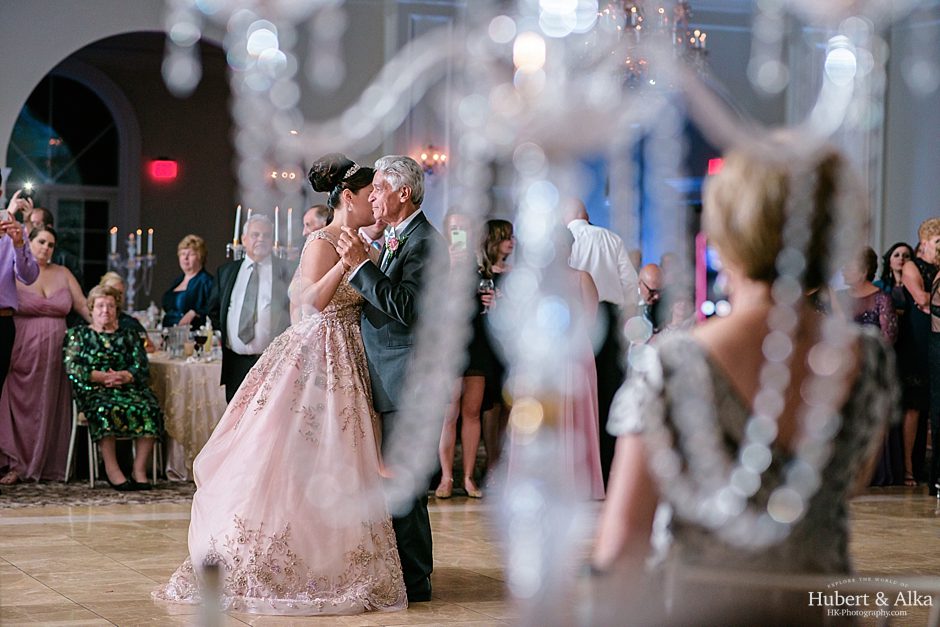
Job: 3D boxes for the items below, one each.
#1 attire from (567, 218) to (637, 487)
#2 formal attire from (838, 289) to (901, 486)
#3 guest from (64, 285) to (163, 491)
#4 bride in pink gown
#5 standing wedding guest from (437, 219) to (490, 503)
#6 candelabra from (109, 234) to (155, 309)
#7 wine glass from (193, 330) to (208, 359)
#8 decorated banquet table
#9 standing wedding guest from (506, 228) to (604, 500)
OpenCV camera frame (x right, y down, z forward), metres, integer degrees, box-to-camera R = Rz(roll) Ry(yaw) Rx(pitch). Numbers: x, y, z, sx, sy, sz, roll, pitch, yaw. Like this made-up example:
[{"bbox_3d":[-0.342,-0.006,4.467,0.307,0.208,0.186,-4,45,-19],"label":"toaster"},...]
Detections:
[{"bbox_3d":[0.827,0.183,13.950,0.500,1.790,0.360,1,1,-18],"label":"attire"},{"bbox_3d":[2.585,0.462,14.400,0.480,1.280,0.360,2,1,30],"label":"formal attire"},{"bbox_3d":[-2.152,0.429,13.400,0.580,1.210,0.780,1,1,-16],"label":"guest"},{"bbox_3d":[-0.747,0.272,8.800,0.960,1.730,0.800,1,1,-2],"label":"bride in pink gown"},{"bbox_3d":[-0.044,0.232,13.100,0.440,1.690,0.360,1,1,5],"label":"standing wedding guest"},{"bbox_3d":[-3.325,-0.310,21.800,0.450,0.880,0.450,1,1,0],"label":"candelabra"},{"bbox_3d":[-1.685,0.196,13.900,0.086,0.195,0.086,1,1,0],"label":"wine glass"},{"bbox_3d":[-1.382,0.657,14.300,1.520,0.750,1.520,1,1,0],"label":"decorated banquet table"},{"bbox_3d":[0.506,0.291,13.150,0.540,1.590,0.420,1,1,-14],"label":"standing wedding guest"}]

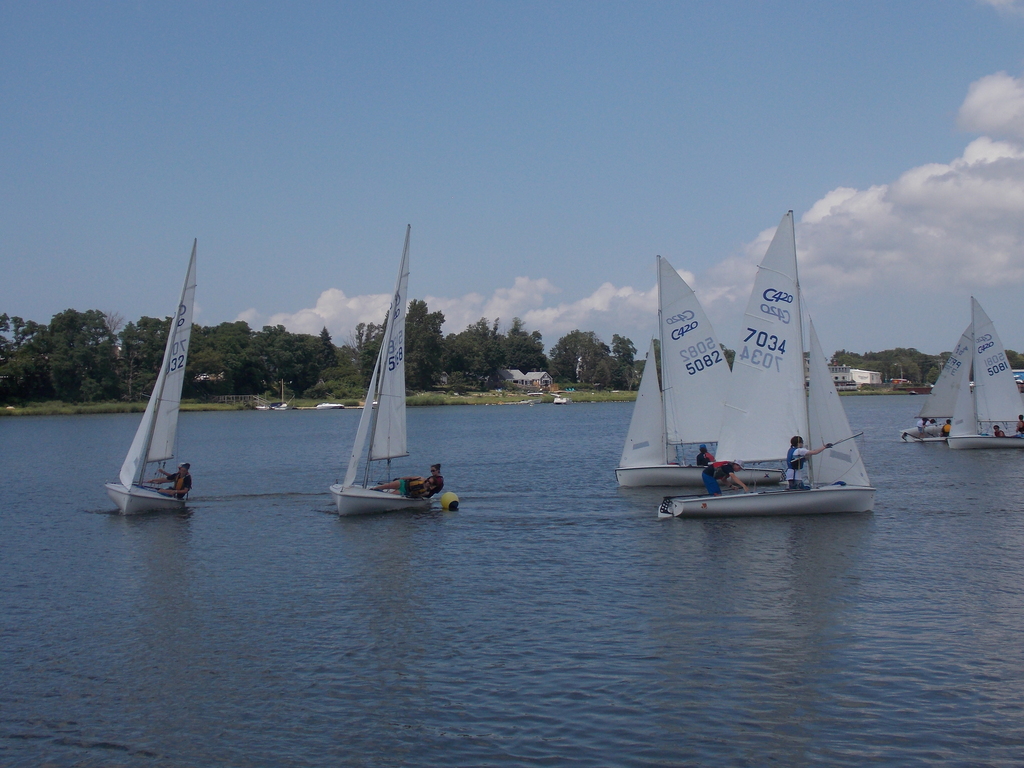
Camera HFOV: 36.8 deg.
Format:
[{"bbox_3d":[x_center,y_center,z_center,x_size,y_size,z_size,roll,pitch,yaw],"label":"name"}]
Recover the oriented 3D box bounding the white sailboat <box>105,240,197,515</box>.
[{"bbox_3d":[-7.521,-0.165,33.923,1.700,6.101,4.470,12,-1,-4],"label":"white sailboat"}]

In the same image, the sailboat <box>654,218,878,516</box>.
[{"bbox_3d":[4.827,-0.374,29.750,4.470,6.101,1.750,-1,-6,-13],"label":"sailboat"}]

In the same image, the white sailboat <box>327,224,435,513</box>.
[{"bbox_3d":[-2.397,-0.255,32.314,1.700,6.101,4.470,10,2,15],"label":"white sailboat"}]

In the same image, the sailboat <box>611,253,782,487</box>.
[{"bbox_3d":[4.779,-0.325,39.895,4.470,6.101,1.750,-2,5,6],"label":"sailboat"}]

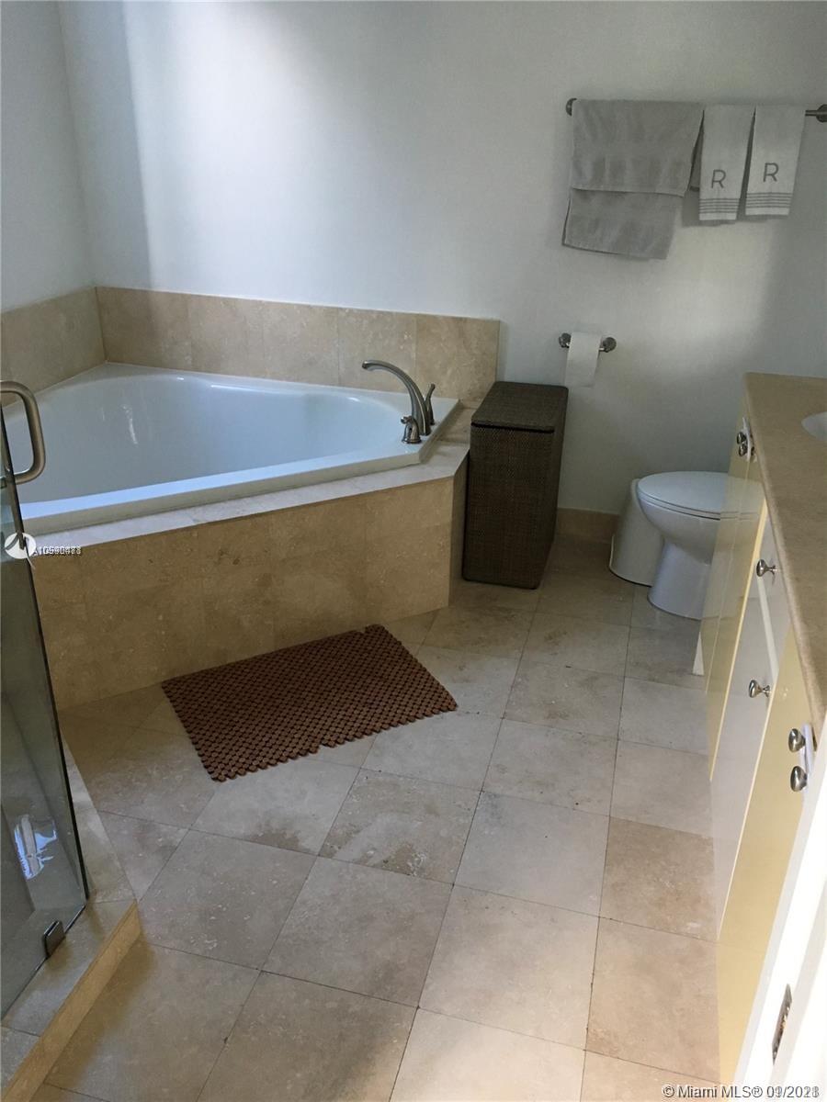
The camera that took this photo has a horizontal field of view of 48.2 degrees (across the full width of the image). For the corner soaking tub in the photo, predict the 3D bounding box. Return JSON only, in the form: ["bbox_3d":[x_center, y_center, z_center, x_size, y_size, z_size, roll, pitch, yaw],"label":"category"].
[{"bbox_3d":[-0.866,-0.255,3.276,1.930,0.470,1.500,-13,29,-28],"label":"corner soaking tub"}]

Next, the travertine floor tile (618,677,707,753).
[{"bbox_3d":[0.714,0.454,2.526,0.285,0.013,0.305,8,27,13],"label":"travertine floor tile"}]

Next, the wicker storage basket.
[{"bbox_3d":[0.368,-0.245,3.270,0.275,0.587,0.467,8,26,13],"label":"wicker storage basket"}]

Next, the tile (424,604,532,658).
[{"bbox_3d":[0.213,0.248,2.928,0.305,0.010,0.305,8,27,13],"label":"tile"}]

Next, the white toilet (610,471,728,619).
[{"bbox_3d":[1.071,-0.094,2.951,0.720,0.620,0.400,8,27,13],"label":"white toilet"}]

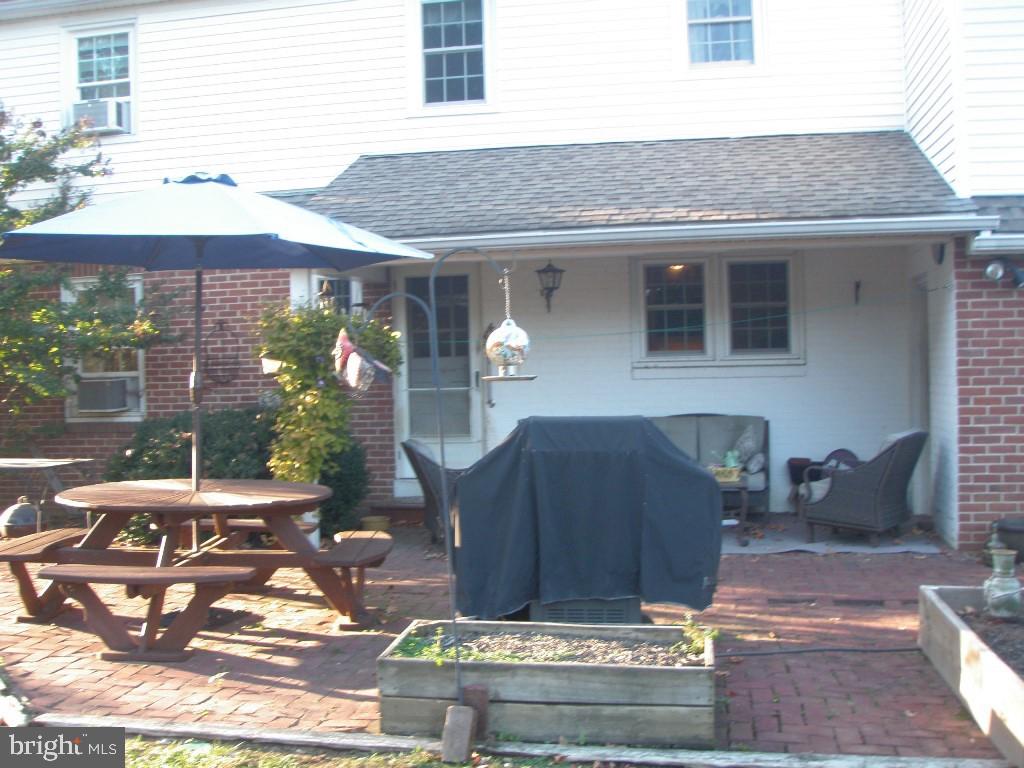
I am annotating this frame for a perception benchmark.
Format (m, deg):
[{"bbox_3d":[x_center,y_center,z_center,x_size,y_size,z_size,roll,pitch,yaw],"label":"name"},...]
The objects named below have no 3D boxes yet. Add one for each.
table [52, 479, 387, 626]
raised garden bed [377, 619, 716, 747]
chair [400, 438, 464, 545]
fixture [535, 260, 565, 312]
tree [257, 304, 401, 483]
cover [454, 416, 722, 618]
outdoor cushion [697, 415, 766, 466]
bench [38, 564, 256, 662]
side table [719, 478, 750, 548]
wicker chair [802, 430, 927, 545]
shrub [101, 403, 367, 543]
[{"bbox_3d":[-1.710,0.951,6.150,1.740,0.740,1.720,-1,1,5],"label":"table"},{"bbox_3d":[0.158,1.166,4.448,1.250,0.285,0.650,-1,1,11],"label":"raised garden bed"},{"bbox_3d":[-0.500,0.826,9.000,0.730,0.800,0.660,-2,1,-14],"label":"chair"},{"bbox_3d":[0.335,-0.869,9.970,0.260,0.460,0.280,-1,1,10],"label":"fixture"},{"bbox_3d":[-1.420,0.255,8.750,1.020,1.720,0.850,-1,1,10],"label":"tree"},{"bbox_3d":[0.375,0.721,5.420,1.220,1.120,0.600,-1,1,10],"label":"cover"},{"bbox_3d":[1.865,0.505,9.550,0.580,0.480,0.160,-1,-8,10],"label":"outdoor cushion"},{"bbox_3d":[-1.750,1.113,5.420,1.000,0.450,0.350,-1,1,4],"label":"bench"},{"bbox_3d":[1.455,0.960,8.500,0.700,0.450,0.520,-1,1,10],"label":"side table"},{"bbox_3d":[2.620,0.756,8.400,0.730,0.800,0.660,-1,1,33],"label":"wicker chair"},{"bbox_3d":[-2.350,0.729,9.700,2.050,1.060,1.050,-1,1,10],"label":"shrub"}]

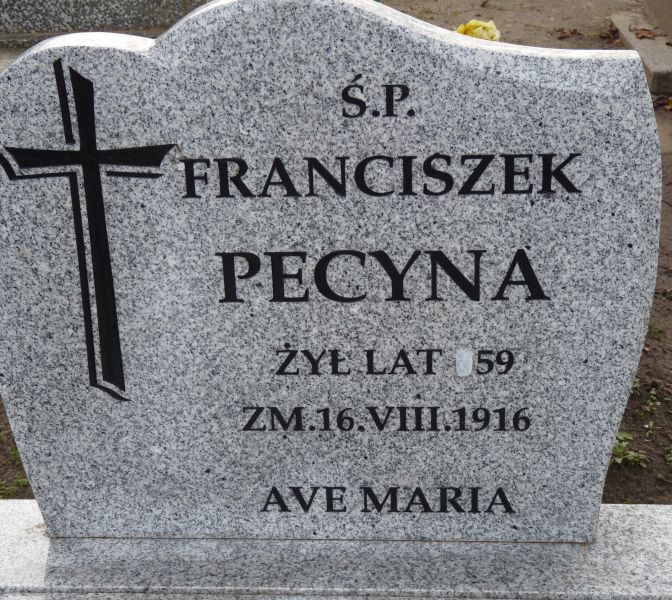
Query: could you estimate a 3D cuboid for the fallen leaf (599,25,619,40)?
[{"bbox_3d":[1.136,-1.115,6.262,0.083,0.032,0.071,2,23,10],"label":"fallen leaf"}]

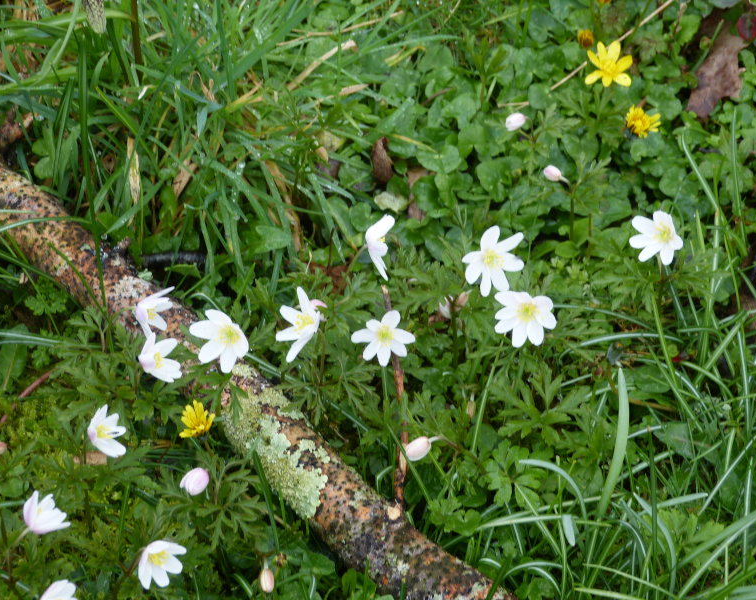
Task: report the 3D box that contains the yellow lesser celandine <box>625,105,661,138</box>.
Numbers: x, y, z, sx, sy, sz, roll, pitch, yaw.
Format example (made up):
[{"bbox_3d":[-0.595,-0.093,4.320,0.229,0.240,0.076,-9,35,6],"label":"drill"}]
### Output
[{"bbox_3d":[0.186,-0.126,1.139,0.025,0.014,0.025,0,63,-31],"label":"yellow lesser celandine"}]

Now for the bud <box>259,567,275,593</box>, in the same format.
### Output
[{"bbox_3d":[-0.060,0.152,0.877,0.008,0.014,0.008,0,15,0],"label":"bud"}]

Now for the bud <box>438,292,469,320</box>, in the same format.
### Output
[{"bbox_3d":[0.048,0.004,1.026,0.021,0.012,0.012,-39,90,-12],"label":"bud"}]

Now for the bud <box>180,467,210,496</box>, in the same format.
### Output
[{"bbox_3d":[-0.102,0.101,0.902,0.018,0.012,0.012,-41,90,-18],"label":"bud"}]

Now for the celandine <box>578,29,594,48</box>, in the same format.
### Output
[{"bbox_3d":[0.155,-0.195,1.205,0.012,0.014,0.012,0,46,0],"label":"celandine"}]

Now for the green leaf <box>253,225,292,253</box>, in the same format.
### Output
[{"bbox_3d":[-0.070,-0.041,1.078,0.025,0.006,0.021,5,44,1],"label":"green leaf"}]

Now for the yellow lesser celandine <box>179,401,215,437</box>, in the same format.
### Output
[{"bbox_3d":[-0.105,0.070,0.943,0.020,0.016,0.020,-25,31,0],"label":"yellow lesser celandine"}]

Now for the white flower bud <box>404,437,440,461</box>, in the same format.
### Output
[{"bbox_3d":[0.025,0.087,0.938,0.019,0.011,0.011,-34,90,-6],"label":"white flower bud"}]

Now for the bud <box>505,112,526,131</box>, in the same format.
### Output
[{"bbox_3d":[0.096,-0.125,1.129,0.014,0.011,0.011,-23,90,-6],"label":"bud"}]

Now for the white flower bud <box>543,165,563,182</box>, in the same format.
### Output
[{"bbox_3d":[0.118,-0.085,1.092,0.013,0.010,0.010,24,90,-6],"label":"white flower bud"}]

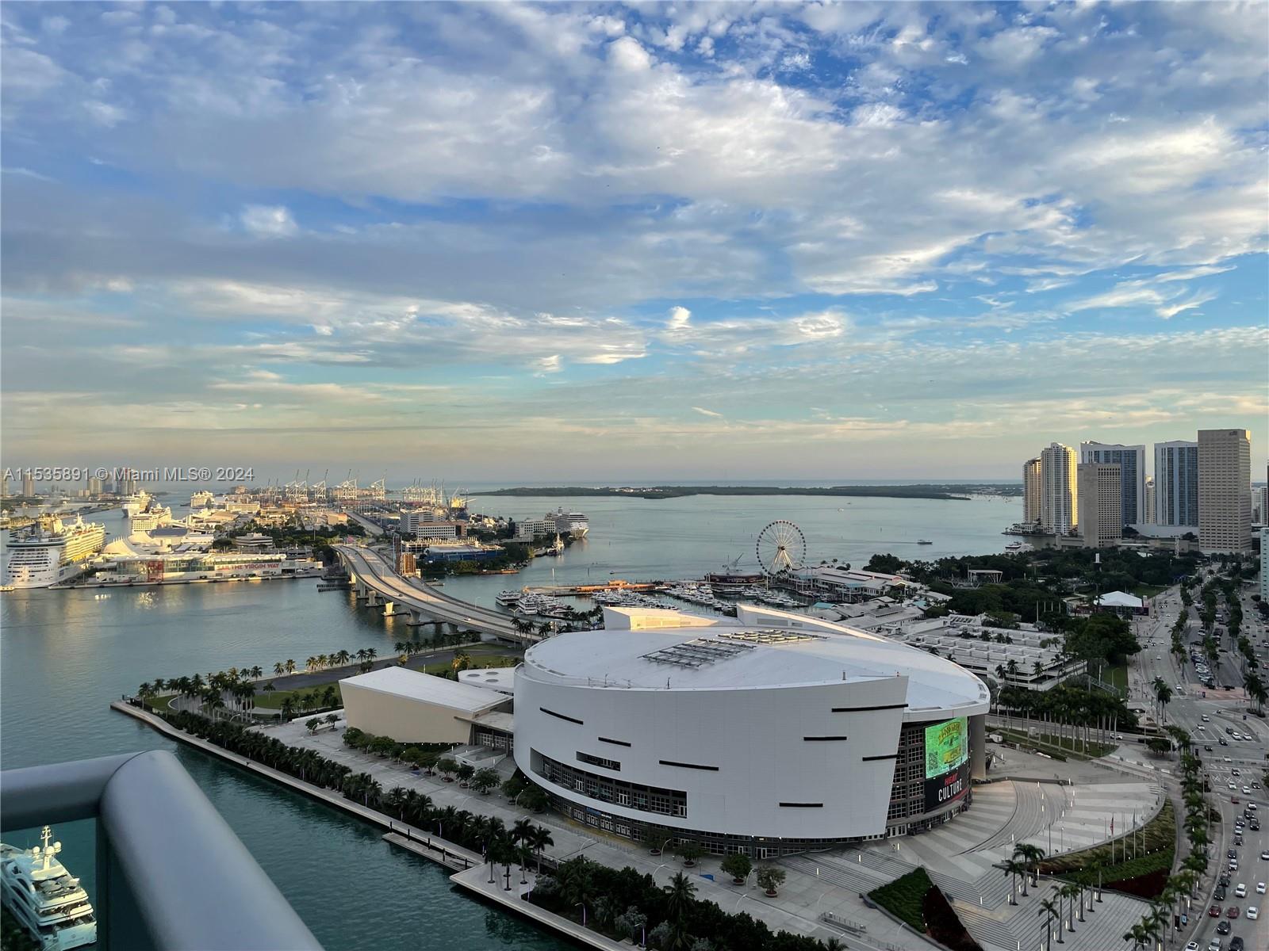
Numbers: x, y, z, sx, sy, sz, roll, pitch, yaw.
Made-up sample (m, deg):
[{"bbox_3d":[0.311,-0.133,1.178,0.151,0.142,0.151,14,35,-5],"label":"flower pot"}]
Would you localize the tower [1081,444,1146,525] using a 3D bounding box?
[{"bbox_3d":[694.820,19.180,1385.000,80.320,134.000,24.000,0,0,43],"label":"tower"}]

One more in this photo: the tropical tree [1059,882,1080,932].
[{"bbox_3d":[87.960,87.050,191.980,4.300,9.600,4.300,0,0,25],"label":"tropical tree"}]

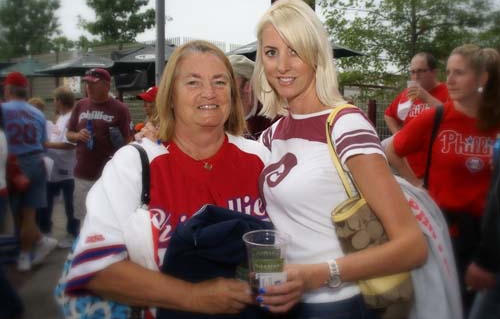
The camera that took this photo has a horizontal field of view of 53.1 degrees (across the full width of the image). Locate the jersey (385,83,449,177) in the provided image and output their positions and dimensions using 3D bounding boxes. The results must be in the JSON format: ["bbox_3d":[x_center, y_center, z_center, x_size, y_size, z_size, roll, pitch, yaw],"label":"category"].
[{"bbox_3d":[1.087,-0.145,3.120,0.540,0.670,0.320,6,8,41],"label":"jersey"}]

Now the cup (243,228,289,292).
[{"bbox_3d":[0.036,0.212,0.998,0.096,0.117,0.096,-1,10,0],"label":"cup"}]

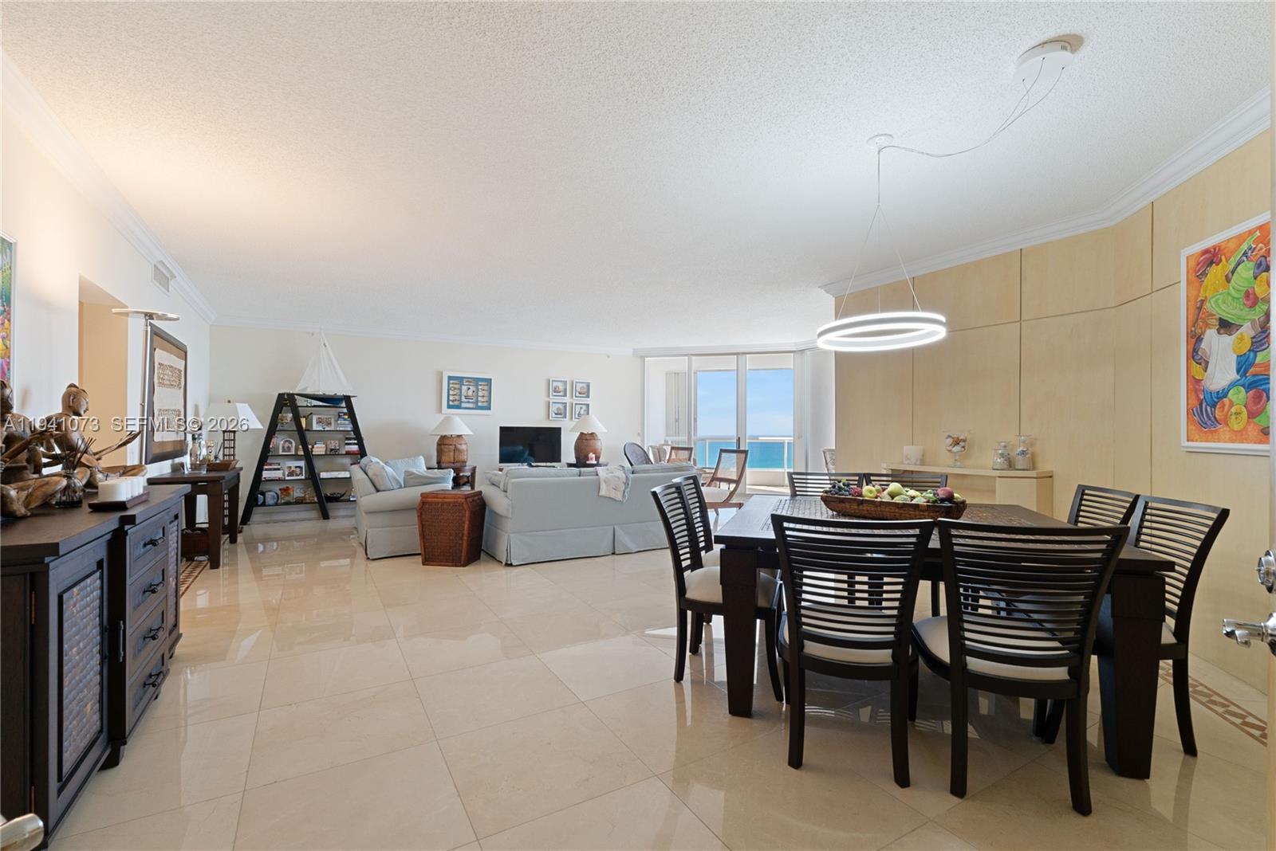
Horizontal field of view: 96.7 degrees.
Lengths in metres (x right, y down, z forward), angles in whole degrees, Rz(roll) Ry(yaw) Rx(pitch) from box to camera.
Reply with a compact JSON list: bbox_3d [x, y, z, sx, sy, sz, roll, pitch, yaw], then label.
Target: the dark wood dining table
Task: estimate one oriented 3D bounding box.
[{"bbox_3d":[1.285,0.843,2.858,1.545,0.756,1.545,0,-1,17],"label":"dark wood dining table"}]

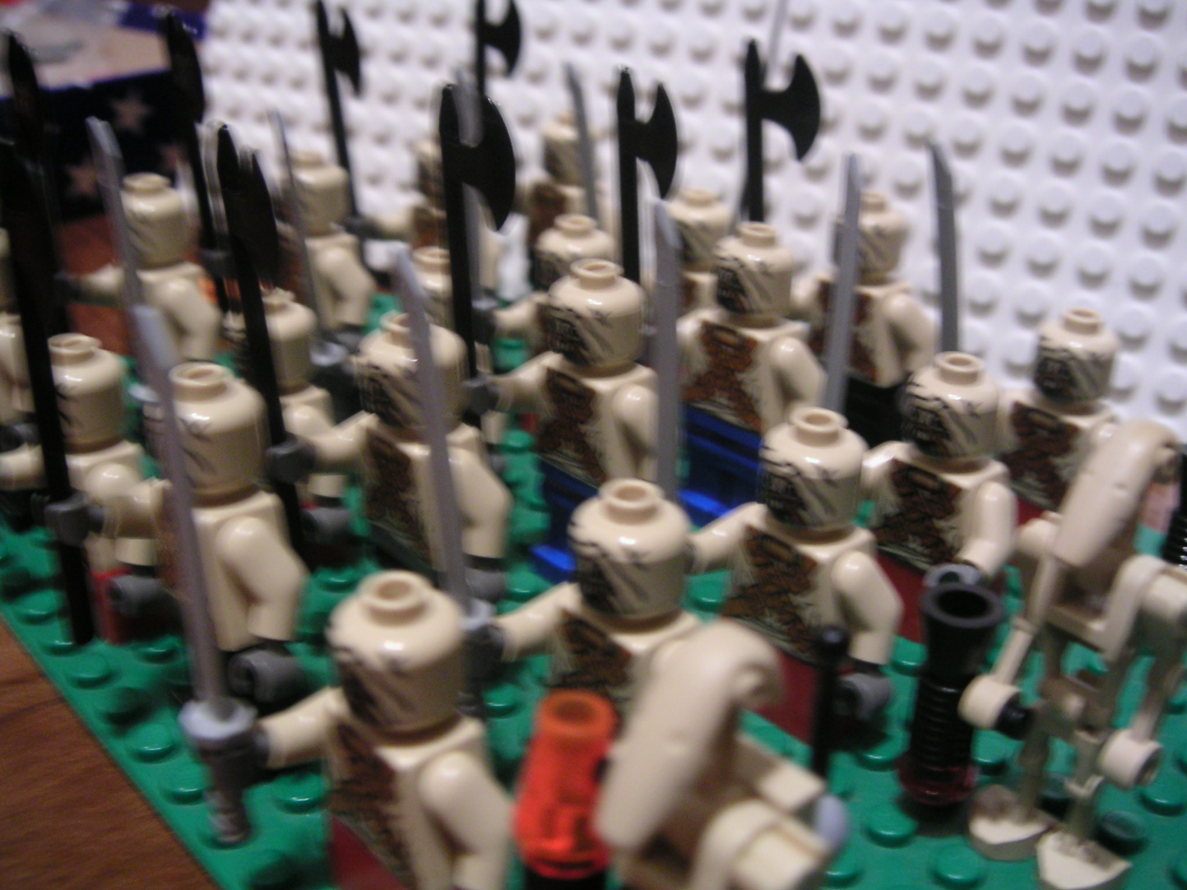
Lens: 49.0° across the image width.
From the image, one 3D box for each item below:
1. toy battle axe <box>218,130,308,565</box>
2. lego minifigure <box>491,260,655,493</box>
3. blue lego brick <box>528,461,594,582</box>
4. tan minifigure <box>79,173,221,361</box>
[{"bbox_3d":[-0.030,-0.006,0.126,0.004,0.048,0.013,-20,33,-30],"label":"toy battle axe"},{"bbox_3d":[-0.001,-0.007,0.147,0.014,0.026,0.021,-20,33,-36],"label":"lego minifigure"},{"bbox_3d":[0.000,0.010,0.157,0.010,0.016,0.016,-20,33,-36],"label":"blue lego brick"},{"bbox_3d":[-0.061,-0.020,0.177,0.017,0.032,0.022,-20,33,-36],"label":"tan minifigure"}]

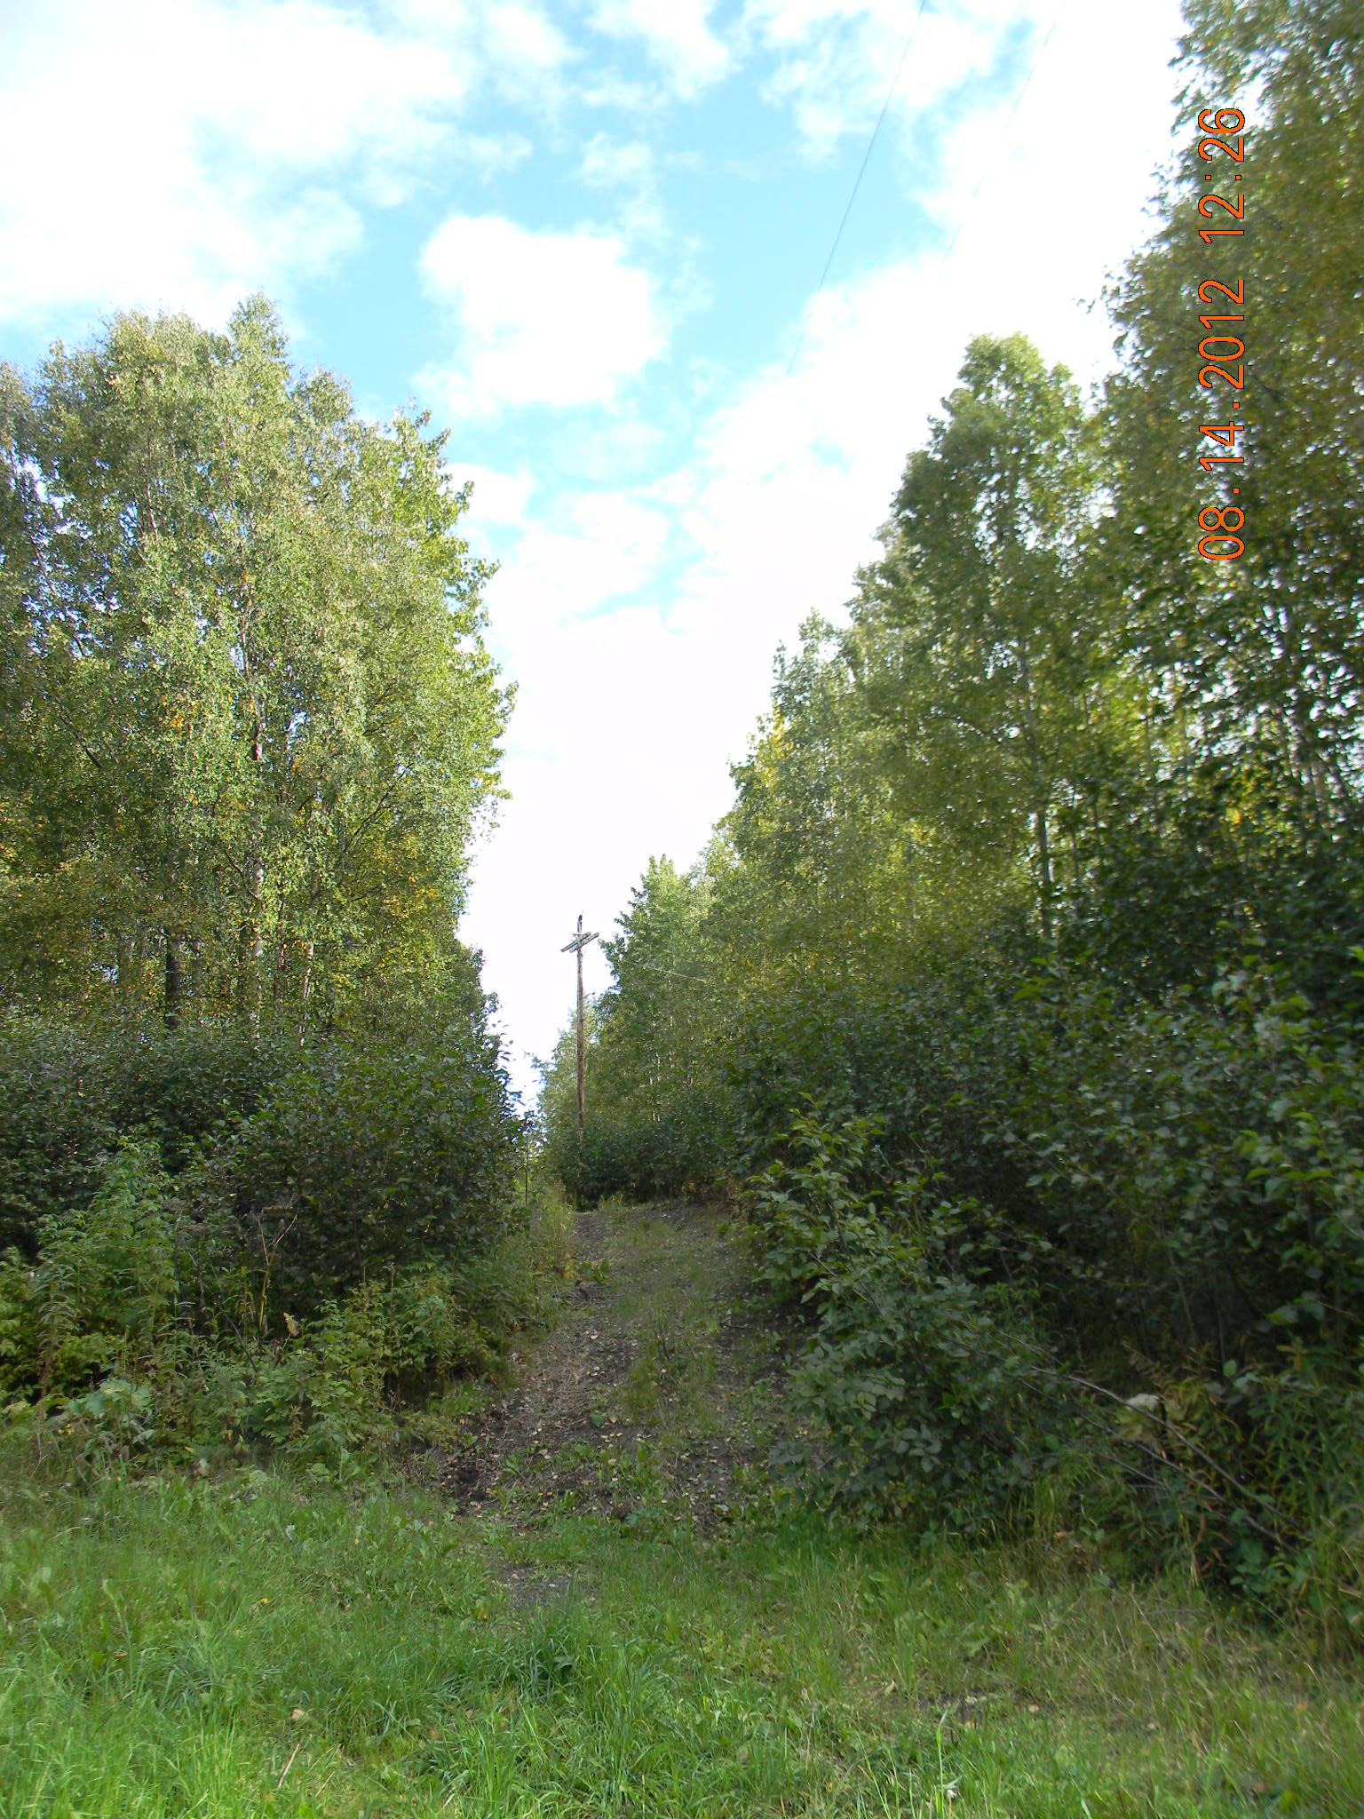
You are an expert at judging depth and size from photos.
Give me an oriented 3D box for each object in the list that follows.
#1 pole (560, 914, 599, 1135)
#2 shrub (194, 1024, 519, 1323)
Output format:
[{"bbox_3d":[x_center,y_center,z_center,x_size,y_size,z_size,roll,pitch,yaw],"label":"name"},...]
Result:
[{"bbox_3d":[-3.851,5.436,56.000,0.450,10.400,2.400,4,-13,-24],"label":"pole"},{"bbox_3d":[-2.394,2.008,10.800,2.150,2.150,2.000,1,-12,-12],"label":"shrub"}]

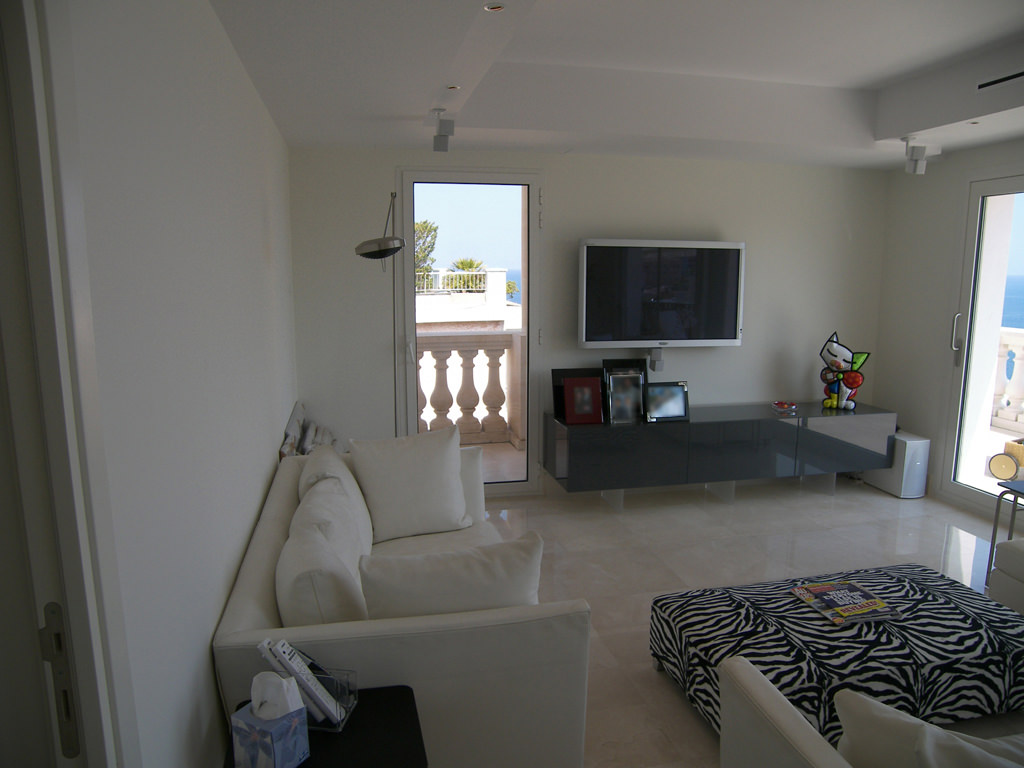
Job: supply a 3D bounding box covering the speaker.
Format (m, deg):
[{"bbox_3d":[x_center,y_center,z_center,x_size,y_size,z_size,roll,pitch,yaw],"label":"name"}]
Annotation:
[{"bbox_3d":[2.802,0.574,5.180,0.195,0.408,0.418,-2,9,-12],"label":"speaker"}]

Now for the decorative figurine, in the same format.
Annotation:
[{"bbox_3d":[2.383,-0.098,5.080,0.315,0.544,0.220,5,10,28],"label":"decorative figurine"}]

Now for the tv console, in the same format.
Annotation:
[{"bbox_3d":[1.454,0.400,4.929,2.392,0.398,0.491,-2,9,-13],"label":"tv console"}]

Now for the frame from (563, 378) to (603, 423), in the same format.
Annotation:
[{"bbox_3d":[0.460,0.111,4.586,0.245,0.298,0.035,-2,-6,-13],"label":"frame"}]

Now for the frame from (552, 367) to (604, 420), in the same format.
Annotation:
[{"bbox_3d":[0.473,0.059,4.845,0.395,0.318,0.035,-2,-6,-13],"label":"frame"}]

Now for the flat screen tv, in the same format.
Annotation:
[{"bbox_3d":[1.018,-0.606,4.814,1.162,0.708,0.090,-2,9,-13],"label":"flat screen tv"}]

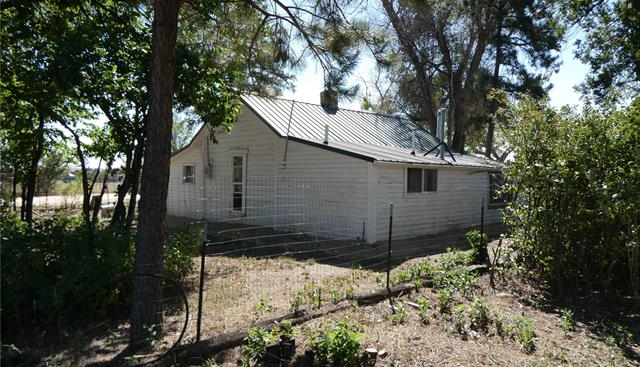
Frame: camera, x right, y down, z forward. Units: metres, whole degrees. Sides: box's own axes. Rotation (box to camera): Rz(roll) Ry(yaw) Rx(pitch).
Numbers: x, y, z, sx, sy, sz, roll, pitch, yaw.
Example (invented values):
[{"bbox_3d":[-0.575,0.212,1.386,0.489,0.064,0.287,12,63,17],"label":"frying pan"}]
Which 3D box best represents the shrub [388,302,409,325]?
[{"bbox_3d":[0.858,1.409,4.840,0.209,0.222,0.199,1,1,10],"label":"shrub"}]

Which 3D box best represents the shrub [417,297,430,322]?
[{"bbox_3d":[1.153,1.389,4.930,0.150,0.266,0.142,1,1,13],"label":"shrub"}]

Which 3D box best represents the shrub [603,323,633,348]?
[{"bbox_3d":[2.864,1.439,4.250,0.293,0.214,0.278,1,1,34],"label":"shrub"}]

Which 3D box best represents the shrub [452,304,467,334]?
[{"bbox_3d":[1.436,1.386,4.557,0.138,0.286,0.132,1,1,18],"label":"shrub"}]

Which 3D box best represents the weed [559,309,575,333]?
[{"bbox_3d":[2.570,1.420,4.618,0.160,0.237,0.152,1,1,29],"label":"weed"}]

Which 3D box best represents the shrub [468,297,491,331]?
[{"bbox_3d":[1.695,1.364,4.705,0.224,0.331,0.212,1,1,20],"label":"shrub"}]

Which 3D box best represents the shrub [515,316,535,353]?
[{"bbox_3d":[1.920,1.393,4.157,0.180,0.293,0.171,1,1,25],"label":"shrub"}]

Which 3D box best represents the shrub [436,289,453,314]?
[{"bbox_3d":[1.461,1.375,5.196,0.180,0.290,0.171,1,1,16],"label":"shrub"}]

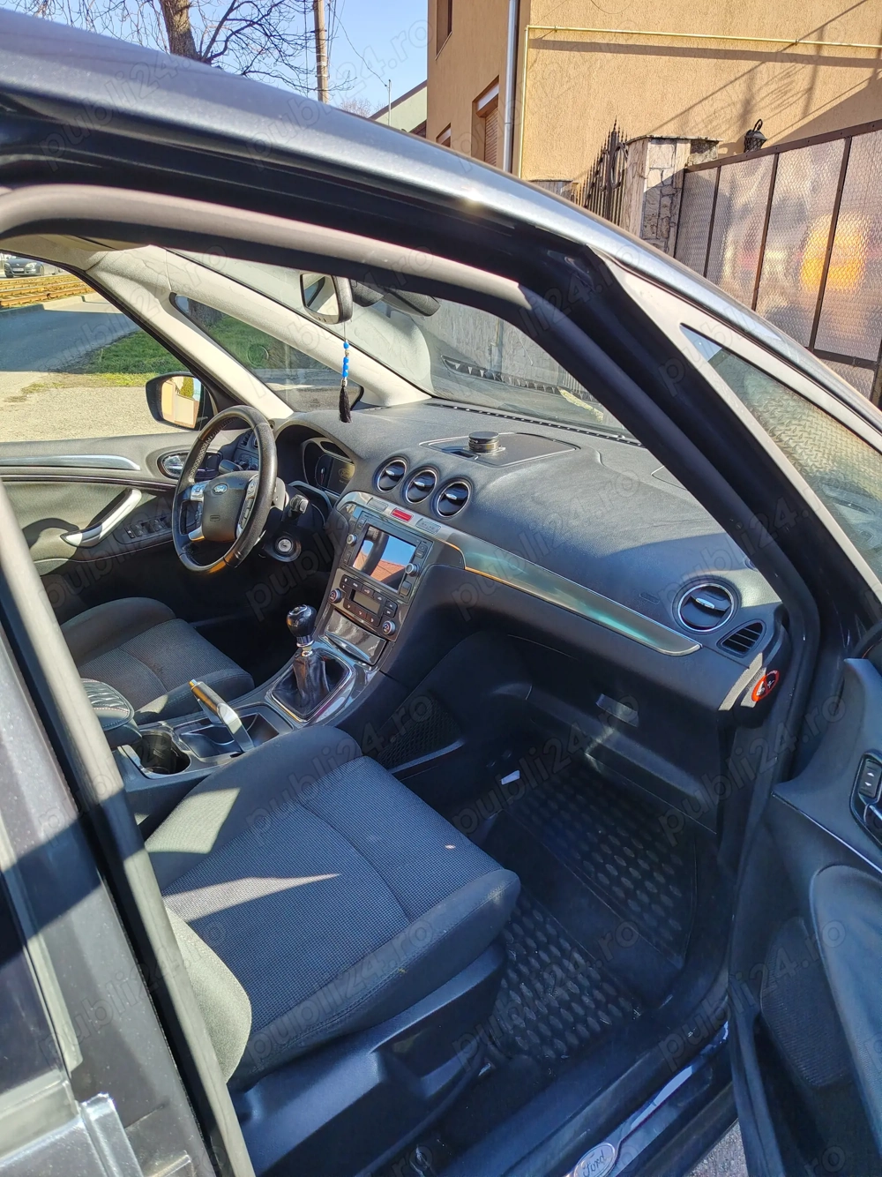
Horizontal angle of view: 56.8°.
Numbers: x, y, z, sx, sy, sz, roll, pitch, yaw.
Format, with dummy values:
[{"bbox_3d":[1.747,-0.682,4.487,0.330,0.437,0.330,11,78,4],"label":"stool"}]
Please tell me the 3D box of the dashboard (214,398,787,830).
[{"bbox_3d":[0.114,-0.086,1.675,0.590,0.500,1.460,-16,27,-35],"label":"dashboard"}]

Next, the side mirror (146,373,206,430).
[{"bbox_3d":[-0.691,-0.488,2.165,0.220,0.155,0.115,17,27,34],"label":"side mirror"}]

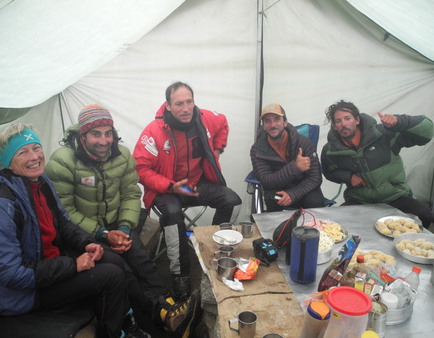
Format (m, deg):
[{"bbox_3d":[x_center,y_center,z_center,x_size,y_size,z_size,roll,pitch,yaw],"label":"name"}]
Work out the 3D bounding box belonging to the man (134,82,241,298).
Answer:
[{"bbox_3d":[-0.190,0.103,2.228,0.610,1.170,0.660,-6,18,-19],"label":"man"}]

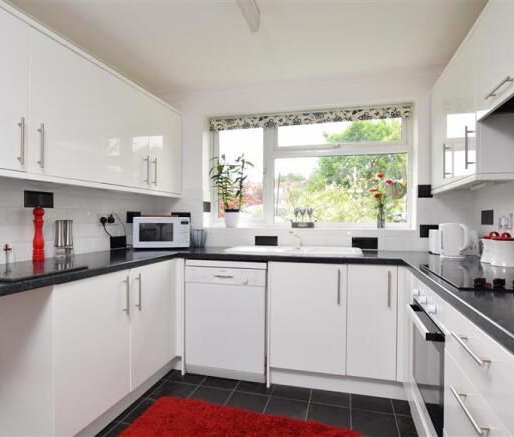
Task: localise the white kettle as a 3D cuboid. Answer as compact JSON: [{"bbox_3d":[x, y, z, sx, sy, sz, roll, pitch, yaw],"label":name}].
[{"bbox_3d":[1.272,0.140,2.120,0.178,0.220,0.140,0,0,41],"label":"white kettle"}]

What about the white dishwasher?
[{"bbox_3d":[-0.152,0.722,2.569,0.600,0.828,0.580,0,0,16],"label":"white dishwasher"}]

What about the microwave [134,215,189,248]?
[{"bbox_3d":[-0.787,0.116,2.730,0.435,0.252,0.330,0,0,-15],"label":"microwave"}]

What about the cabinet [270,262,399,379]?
[{"bbox_3d":[0.550,0.651,2.380,0.799,0.704,0.575,0,0,16],"label":"cabinet"}]

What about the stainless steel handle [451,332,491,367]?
[{"bbox_3d":[0.581,0.351,0.891,0.035,0.012,0.227,0,0,16],"label":"stainless steel handle"}]

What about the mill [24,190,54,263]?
[{"bbox_3d":[-1.188,0.077,1.783,0.056,0.308,0.056,0,0,15],"label":"mill"}]

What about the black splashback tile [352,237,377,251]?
[{"bbox_3d":[0.858,0.200,2.600,0.196,0.097,0.010,0,0,16],"label":"black splashback tile"}]

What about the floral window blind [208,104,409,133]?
[{"bbox_3d":[0.406,-0.877,2.889,1.760,0.120,0.045,0,0,15],"label":"floral window blind"}]

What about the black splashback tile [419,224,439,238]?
[{"bbox_3d":[1.355,0.100,2.502,0.199,0.096,0.010,0,0,15],"label":"black splashback tile"}]

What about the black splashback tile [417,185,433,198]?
[{"bbox_3d":[1.282,-0.204,2.483,0.107,0.099,0.010,0,0,16],"label":"black splashback tile"}]

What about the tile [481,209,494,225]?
[{"bbox_3d":[1.562,-0.004,2.215,0.010,0.096,0.199,0,0,15],"label":"tile"}]

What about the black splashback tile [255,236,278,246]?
[{"bbox_3d":[0.085,0.198,2.850,0.199,0.096,0.010,0,0,15],"label":"black splashback tile"}]

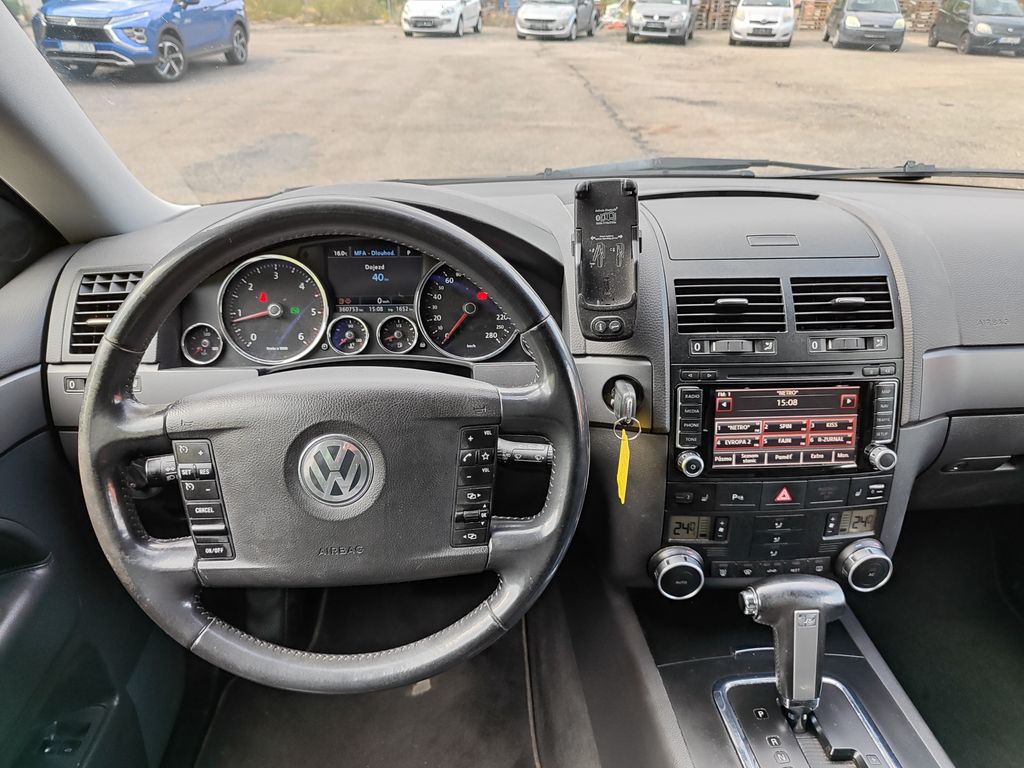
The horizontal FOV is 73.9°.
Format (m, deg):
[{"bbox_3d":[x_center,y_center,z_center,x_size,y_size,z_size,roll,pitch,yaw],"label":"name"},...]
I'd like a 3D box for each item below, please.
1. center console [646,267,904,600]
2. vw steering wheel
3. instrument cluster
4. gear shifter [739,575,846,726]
[{"bbox_3d":[0.263,0.045,0.685,0.240,0.320,0.095,-1,9,-4],"label":"center console"},{"bbox_3d":[-0.131,0.052,0.535,0.385,0.385,0.100,-4,4,-4],"label":"vw steering wheel"},{"bbox_3d":[-0.150,-0.089,0.742,0.390,0.140,0.075,-1,5,-4],"label":"instrument cluster"},{"bbox_3d":[0.263,0.247,0.640,0.098,0.142,0.055,-1,10,-4],"label":"gear shifter"}]

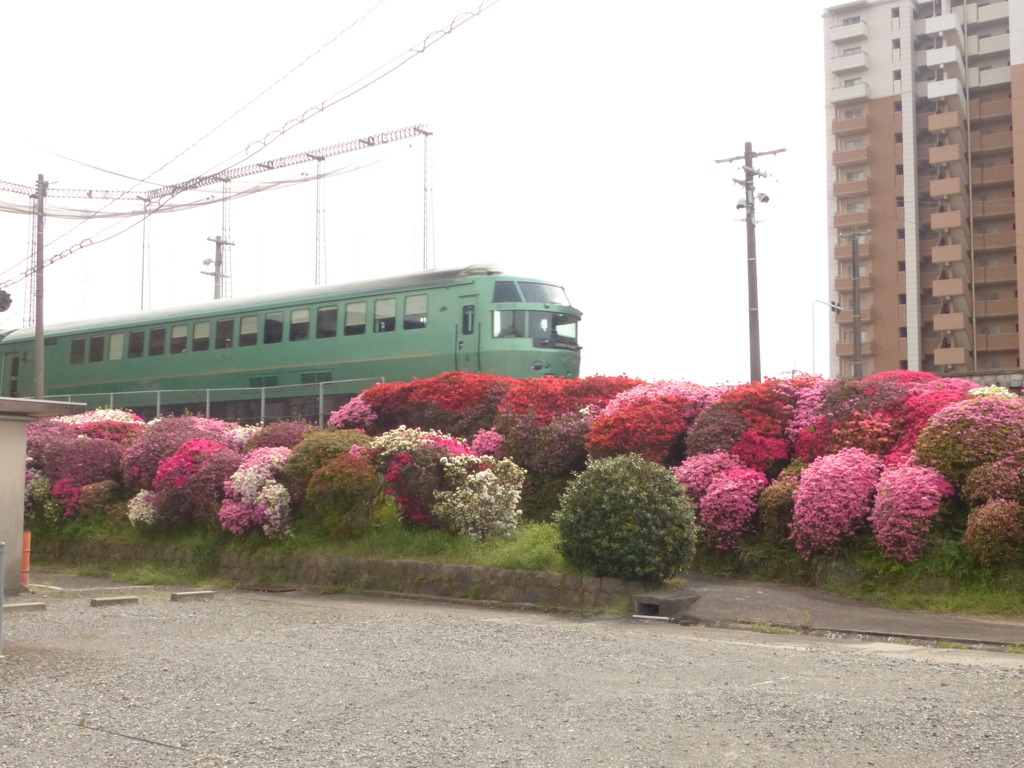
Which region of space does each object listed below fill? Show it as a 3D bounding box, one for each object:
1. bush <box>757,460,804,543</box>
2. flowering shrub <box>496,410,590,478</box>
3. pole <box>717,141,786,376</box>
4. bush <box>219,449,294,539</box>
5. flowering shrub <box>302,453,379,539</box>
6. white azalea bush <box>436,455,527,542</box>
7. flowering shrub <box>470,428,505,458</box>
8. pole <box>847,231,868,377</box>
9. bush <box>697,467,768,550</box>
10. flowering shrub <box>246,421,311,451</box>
[{"bbox_3d":[3.569,1.563,16.000,0.720,1.080,0.750,-1,-3,12],"label":"bush"},{"bbox_3d":[0.529,0.958,19.755,1.600,1.120,1.400,0,-5,2],"label":"flowering shrub"},{"bbox_3d":[5.691,-1.764,28.676,1.800,8.000,1.500,-3,-6,37],"label":"pole"},{"bbox_3d":[-3.978,1.662,18.744,1.140,1.390,1.100,1,-5,-12],"label":"bush"},{"bbox_3d":[-2.334,1.535,16.700,1.050,1.180,1.000,0,-3,-8],"label":"flowering shrub"},{"bbox_3d":[-0.452,1.570,16.752,1.240,1.190,1.150,0,-5,-2],"label":"white azalea bush"},{"bbox_3d":[-0.370,0.913,18.300,0.550,0.520,0.550,0,-3,-1],"label":"flowering shrub"},{"bbox_3d":[12.855,-1.203,44.739,0.900,9.000,0.450,0,-3,0],"label":"pole"},{"bbox_3d":[2.836,1.601,15.600,0.930,1.080,0.920,-1,-3,10],"label":"bush"},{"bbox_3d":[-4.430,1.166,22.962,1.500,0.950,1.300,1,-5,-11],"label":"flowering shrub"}]

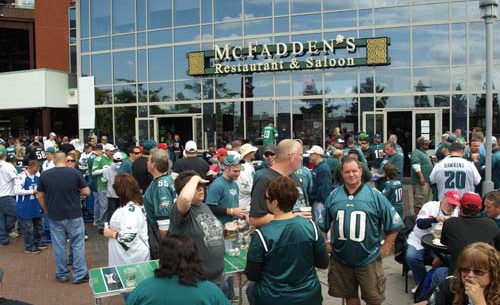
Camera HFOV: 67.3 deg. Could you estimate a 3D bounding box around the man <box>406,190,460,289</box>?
[{"bbox_3d":[2.236,1.066,4.550,0.540,1.220,0.700,-3,4,-43],"label":"man"}]

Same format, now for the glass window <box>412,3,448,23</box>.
[{"bbox_3d":[6.618,-5.127,13.765,1.296,0.666,0.080,0,3,18],"label":"glass window"}]

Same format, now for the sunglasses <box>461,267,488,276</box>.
[{"bbox_3d":[1.276,0.675,2.130,0.130,0.045,0.140,-3,4,-40],"label":"sunglasses"}]

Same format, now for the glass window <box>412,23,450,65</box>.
[{"bbox_3d":[7.134,-4.237,14.800,1.380,1.670,0.080,0,3,11],"label":"glass window"}]

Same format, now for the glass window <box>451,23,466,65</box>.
[{"bbox_3d":[7.385,-3.864,13.276,0.525,1.491,0.100,0,1,11],"label":"glass window"}]

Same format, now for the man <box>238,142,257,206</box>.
[{"bbox_3d":[-0.045,0.790,5.750,0.380,1.800,0.520,-1,3,-6],"label":"man"}]

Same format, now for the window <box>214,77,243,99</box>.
[{"bbox_3d":[-0.871,-2.685,15.907,1.270,0.890,0.080,0,3,16],"label":"window"}]

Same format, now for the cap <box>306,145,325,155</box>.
[{"bbox_3d":[0.977,-0.030,5.600,0.270,0.150,0.180,-1,3,-1],"label":"cap"}]

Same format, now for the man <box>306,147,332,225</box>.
[{"bbox_3d":[1.095,0.787,5.818,0.420,1.790,0.520,-1,1,-15],"label":"man"}]

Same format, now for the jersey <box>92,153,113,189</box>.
[{"bbox_3d":[-3.149,0.431,8.100,0.340,0.770,0.540,1,3,35],"label":"jersey"}]

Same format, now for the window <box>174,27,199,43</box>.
[{"bbox_3d":[-2.666,-4.976,15.812,1.223,0.651,0.100,0,1,18],"label":"window"}]

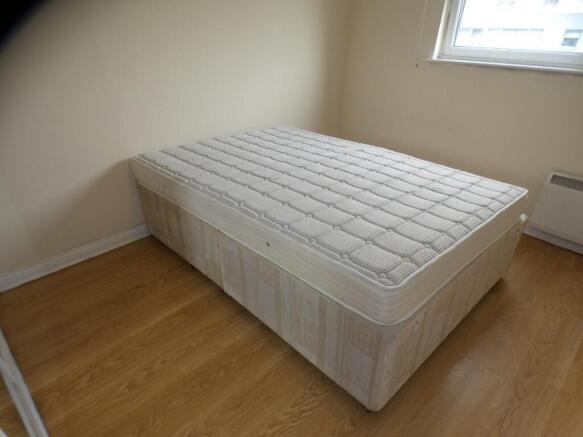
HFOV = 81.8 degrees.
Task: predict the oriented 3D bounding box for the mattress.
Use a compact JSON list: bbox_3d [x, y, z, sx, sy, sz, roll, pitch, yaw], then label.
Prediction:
[{"bbox_3d":[0.130,-0.206,2.088,1.360,0.163,1.957,-20,32,-39],"label":"mattress"}]

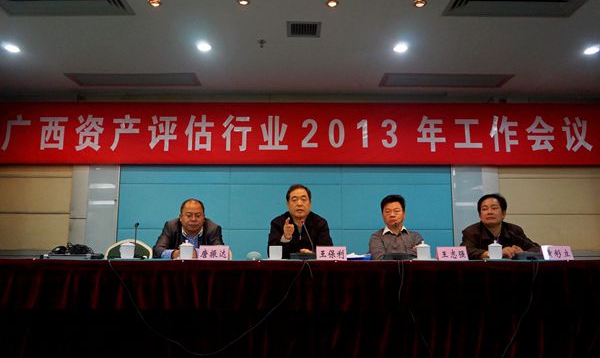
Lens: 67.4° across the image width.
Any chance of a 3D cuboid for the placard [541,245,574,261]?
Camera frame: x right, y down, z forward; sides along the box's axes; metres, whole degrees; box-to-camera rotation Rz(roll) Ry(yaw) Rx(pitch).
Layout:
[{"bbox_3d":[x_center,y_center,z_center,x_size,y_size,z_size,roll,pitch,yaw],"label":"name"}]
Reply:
[{"bbox_3d":[1.700,0.492,2.987,0.200,0.095,0.060,0,-10,0],"label":"placard"}]

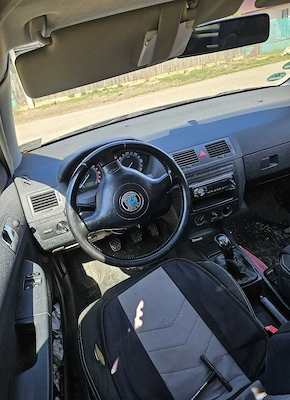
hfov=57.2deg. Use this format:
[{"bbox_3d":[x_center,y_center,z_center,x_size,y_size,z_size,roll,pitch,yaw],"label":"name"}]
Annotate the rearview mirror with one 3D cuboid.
[{"bbox_3d":[0.194,-0.410,0.658,0.235,0.065,0.040,-4,34,9],"label":"rearview mirror"}]

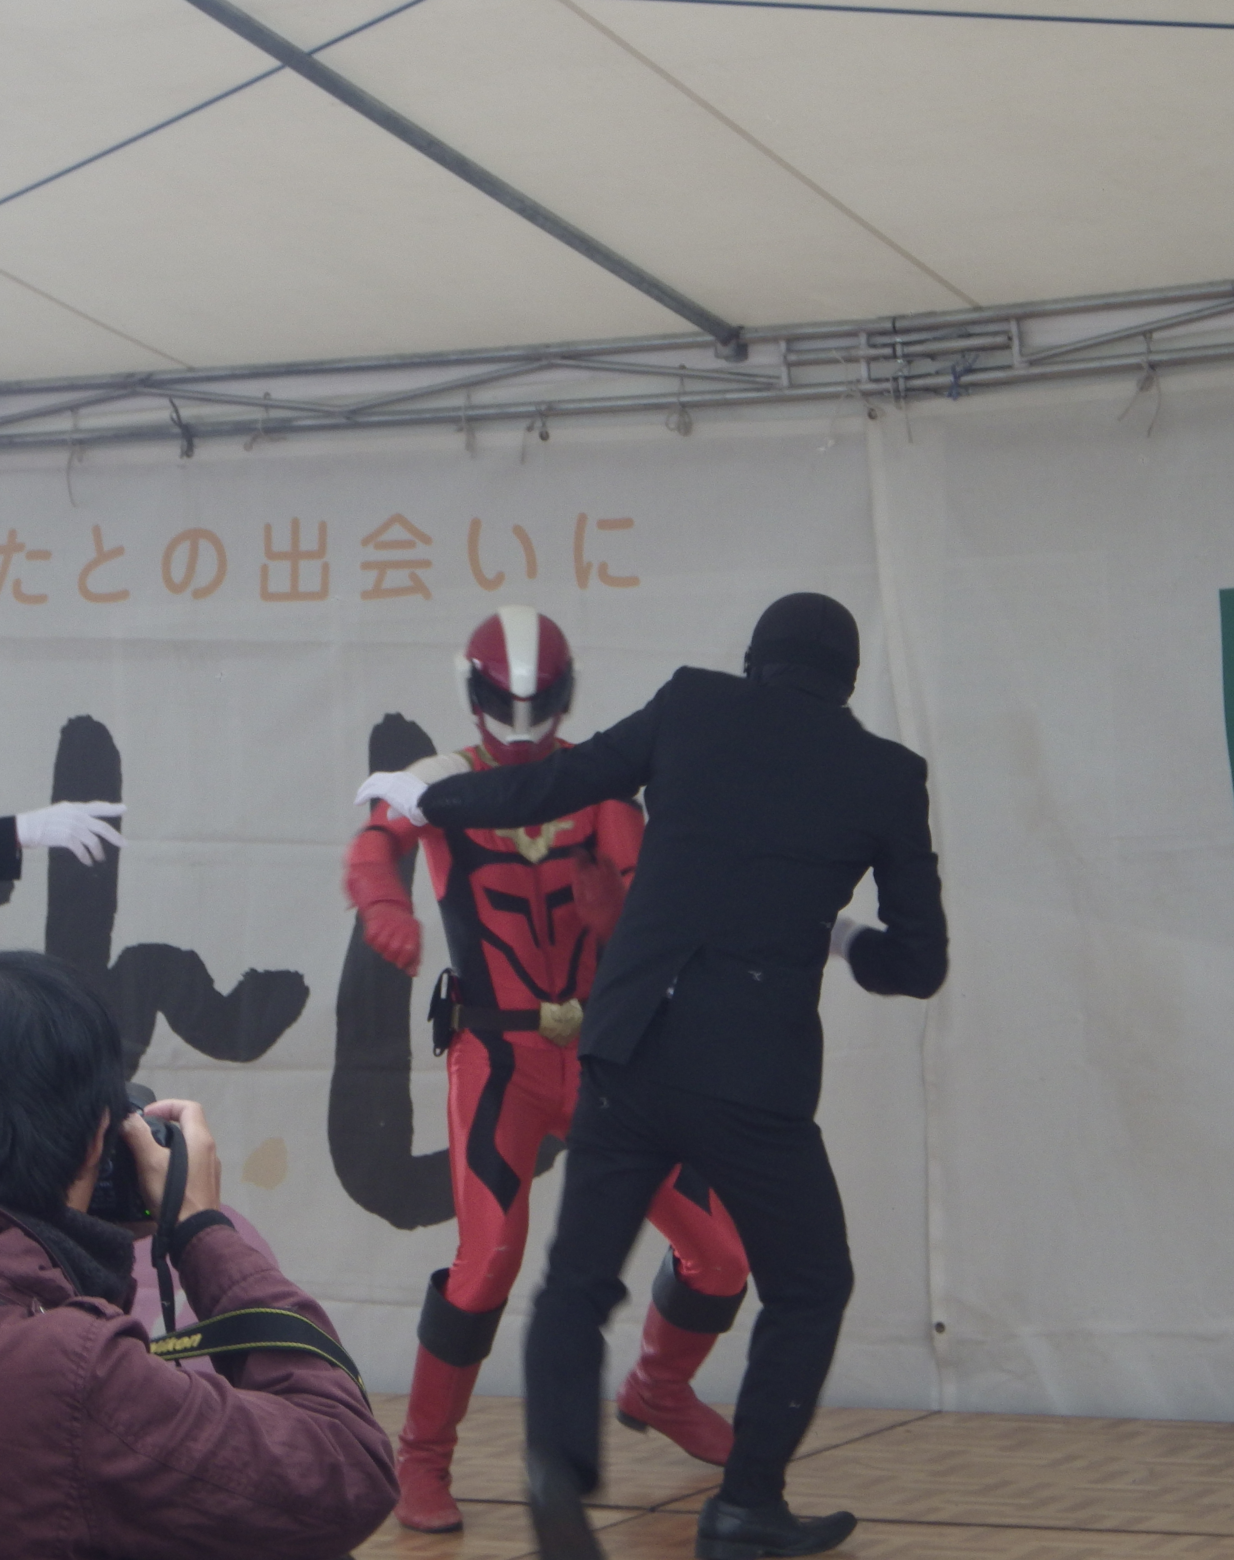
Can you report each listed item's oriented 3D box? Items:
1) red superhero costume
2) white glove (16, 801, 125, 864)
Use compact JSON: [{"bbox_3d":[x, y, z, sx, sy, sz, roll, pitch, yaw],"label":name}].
[{"bbox_3d":[-0.115,0.505,8.500,0.780,1.650,0.700,-2,0,-12],"label":"red superhero costume"},{"bbox_3d":[-1.012,0.096,8.570,0.210,0.115,0.095,-2,0,16],"label":"white glove"}]

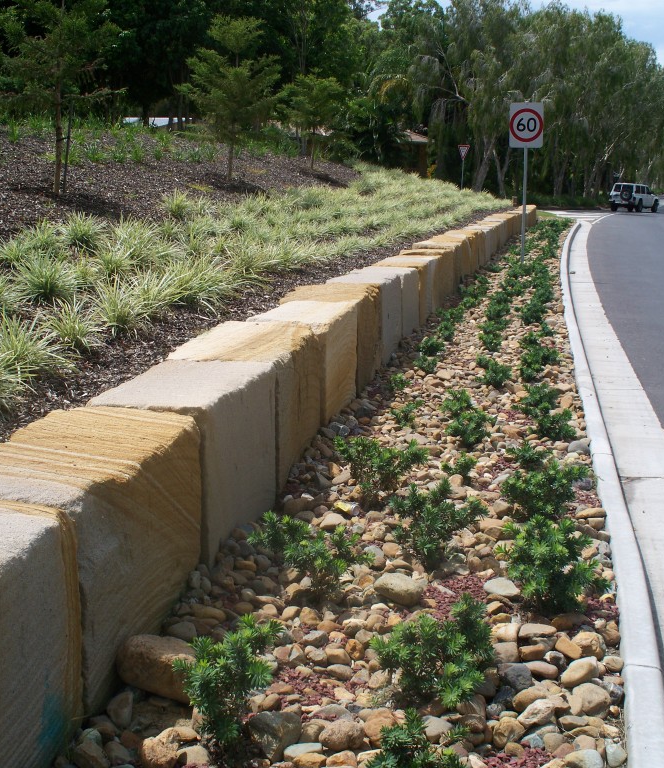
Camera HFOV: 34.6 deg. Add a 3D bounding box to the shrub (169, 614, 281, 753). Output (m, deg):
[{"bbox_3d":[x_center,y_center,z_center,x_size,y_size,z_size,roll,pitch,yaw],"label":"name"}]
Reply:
[{"bbox_3d":[-0.277,0.792,2.817,0.291,0.380,0.276,-1,11,-6],"label":"shrub"}]

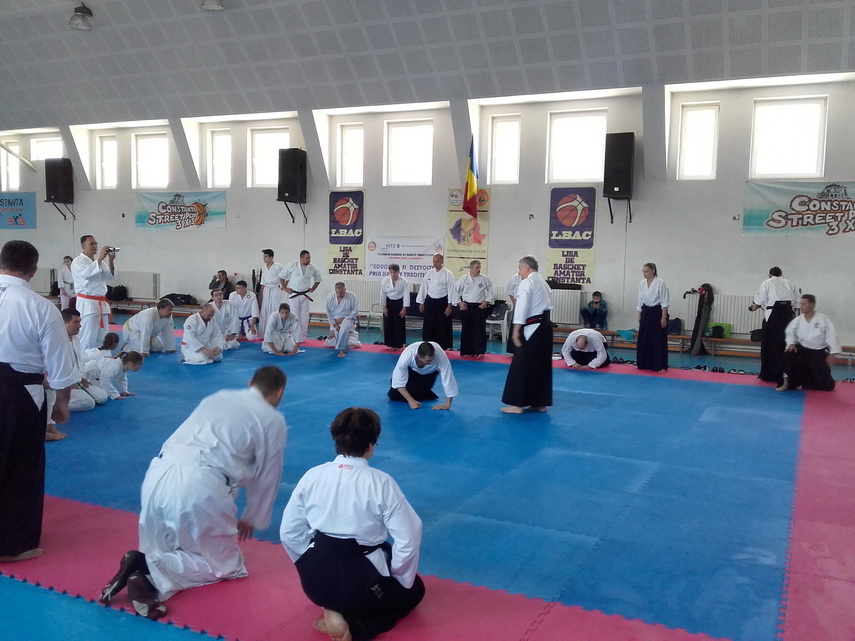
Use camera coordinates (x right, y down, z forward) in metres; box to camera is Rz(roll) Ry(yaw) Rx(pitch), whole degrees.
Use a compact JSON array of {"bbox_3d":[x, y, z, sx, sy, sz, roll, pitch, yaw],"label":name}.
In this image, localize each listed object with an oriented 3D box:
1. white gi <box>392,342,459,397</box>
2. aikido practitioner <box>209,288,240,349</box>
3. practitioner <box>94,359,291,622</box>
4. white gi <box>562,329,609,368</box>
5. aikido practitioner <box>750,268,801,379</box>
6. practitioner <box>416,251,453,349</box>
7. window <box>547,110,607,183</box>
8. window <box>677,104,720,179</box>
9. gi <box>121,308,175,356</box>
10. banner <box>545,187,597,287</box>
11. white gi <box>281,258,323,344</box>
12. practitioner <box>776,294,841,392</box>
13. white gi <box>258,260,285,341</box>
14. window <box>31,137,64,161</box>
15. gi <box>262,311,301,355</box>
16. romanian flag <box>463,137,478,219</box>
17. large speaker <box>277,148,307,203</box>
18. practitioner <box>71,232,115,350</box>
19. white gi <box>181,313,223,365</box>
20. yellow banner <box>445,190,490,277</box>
[{"bbox_3d":[-0.023,0.563,8.800,0.700,0.590,0.550,0,5,-15],"label":"white gi"},{"bbox_3d":[-3.660,-0.030,13.610,0.580,1.000,0.620,-1,5,-24],"label":"aikido practitioner"},{"bbox_3d":[-1.164,0.811,3.935,0.620,1.090,0.880,5,6,37],"label":"practitioner"},{"bbox_3d":[2.627,0.423,12.457,0.700,0.600,0.920,3,5,21],"label":"white gi"},{"bbox_3d":[5.079,0.034,11.142,0.670,1.680,0.480,2,5,9],"label":"aikido practitioner"},{"bbox_3d":[0.169,-0.335,13.980,0.640,1.740,0.400,2,5,12],"label":"practitioner"},{"bbox_3d":[3.113,-3.627,16.041,1.250,1.500,0.160,3,5,25],"label":"window"},{"bbox_3d":[5.081,-3.358,14.381,0.705,1.434,0.140,4,5,26],"label":"window"},{"bbox_3d":[-4.631,0.168,12.691,0.820,0.740,0.600,3,5,22],"label":"gi"},{"bbox_3d":[2.938,-1.732,15.618,0.990,2.006,0.030,3,5,24],"label":"banner"},{"bbox_3d":[-2.386,-0.360,14.500,0.800,1.560,0.420,1,5,-7],"label":"white gi"},{"bbox_3d":[5.284,0.318,10.550,0.700,1.250,0.660,4,5,30],"label":"practitioner"},{"bbox_3d":[-2.984,-0.481,14.729,0.500,1.770,0.340,2,5,9],"label":"white gi"},{"bbox_3d":[-10.861,-4.446,21.843,1.261,1.474,0.120,3,5,24],"label":"window"},{"bbox_3d":[-2.512,0.207,13.194,0.640,0.680,0.660,1,4,-5],"label":"gi"},{"bbox_3d":[0.895,-2.977,15.936,0.340,1.720,0.350,4,5,26],"label":"romanian flag"},{"bbox_3d":[-2.979,-3.227,17.113,0.470,1.100,0.420,4,5,24],"label":"large speaker"},{"bbox_3d":[-4.479,-0.188,10.279,0.580,1.830,0.500,3,5,17],"label":"practitioner"},{"bbox_3d":[-3.459,0.238,11.718,0.600,0.800,0.540,5,6,37],"label":"white gi"},{"bbox_3d":[0.848,-1.799,15.972,0.968,1.930,0.030,4,5,24],"label":"yellow banner"}]

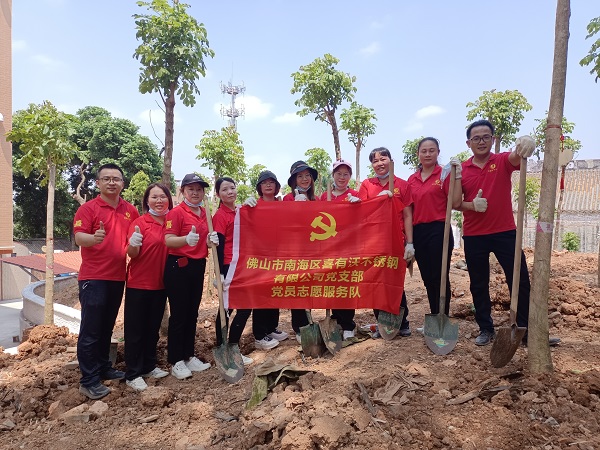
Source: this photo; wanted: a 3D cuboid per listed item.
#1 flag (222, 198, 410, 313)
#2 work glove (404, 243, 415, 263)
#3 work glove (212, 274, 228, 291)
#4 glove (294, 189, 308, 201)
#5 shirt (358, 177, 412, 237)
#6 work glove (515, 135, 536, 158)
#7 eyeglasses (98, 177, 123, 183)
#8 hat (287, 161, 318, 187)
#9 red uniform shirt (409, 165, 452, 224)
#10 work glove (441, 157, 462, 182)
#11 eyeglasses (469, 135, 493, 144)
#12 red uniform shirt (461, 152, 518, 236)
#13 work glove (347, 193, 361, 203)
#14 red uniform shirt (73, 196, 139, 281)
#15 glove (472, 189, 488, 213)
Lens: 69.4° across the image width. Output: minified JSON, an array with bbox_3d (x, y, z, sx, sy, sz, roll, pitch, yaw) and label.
[{"bbox_3d":[0.122,0.241,3.420,1.430,0.920,0.180,-1,-2,3],"label":"flag"},{"bbox_3d":[0.882,0.225,3.480,0.090,0.170,0.100,-1,0,11],"label":"work glove"},{"bbox_3d":[-0.627,0.454,3.420,0.120,0.150,0.110,-1,-2,-6],"label":"work glove"},{"bbox_3d":[0.012,-0.238,3.550,0.100,0.120,0.100,-1,0,0],"label":"glove"},{"bbox_3d":[0.701,-0.147,3.530,0.450,0.540,0.260,-1,0,12],"label":"shirt"},{"bbox_3d":[1.539,-0.531,2.950,0.130,0.160,0.130,-2,-2,27],"label":"work glove"},{"bbox_3d":[-1.394,-0.333,3.170,0.142,0.044,0.140,0,-2,-27],"label":"eyeglasses"},{"bbox_3d":[0.021,-0.434,3.650,0.270,0.190,0.280,-1,-2,-3],"label":"hat"},{"bbox_3d":[1.050,-0.242,3.500,0.420,0.500,0.260,-1,0,26],"label":"red uniform shirt"},{"bbox_3d":[1.098,-0.397,3.100,0.120,0.170,0.120,-2,-2,18],"label":"work glove"},{"bbox_3d":[1.312,-0.622,3.150,0.145,0.048,0.130,-8,2,22],"label":"eyeglasses"},{"bbox_3d":[1.407,-0.225,3.200,0.450,0.650,0.290,-2,-2,20],"label":"red uniform shirt"},{"bbox_3d":[0.432,-0.210,3.500,0.110,0.100,0.100,-1,0,9],"label":"work glove"},{"bbox_3d":[-1.460,0.105,3.260,0.500,0.650,0.300,0,0,-35],"label":"red uniform shirt"},{"bbox_3d":[1.250,-0.170,3.000,0.110,0.165,0.100,-1,0,17],"label":"glove"}]

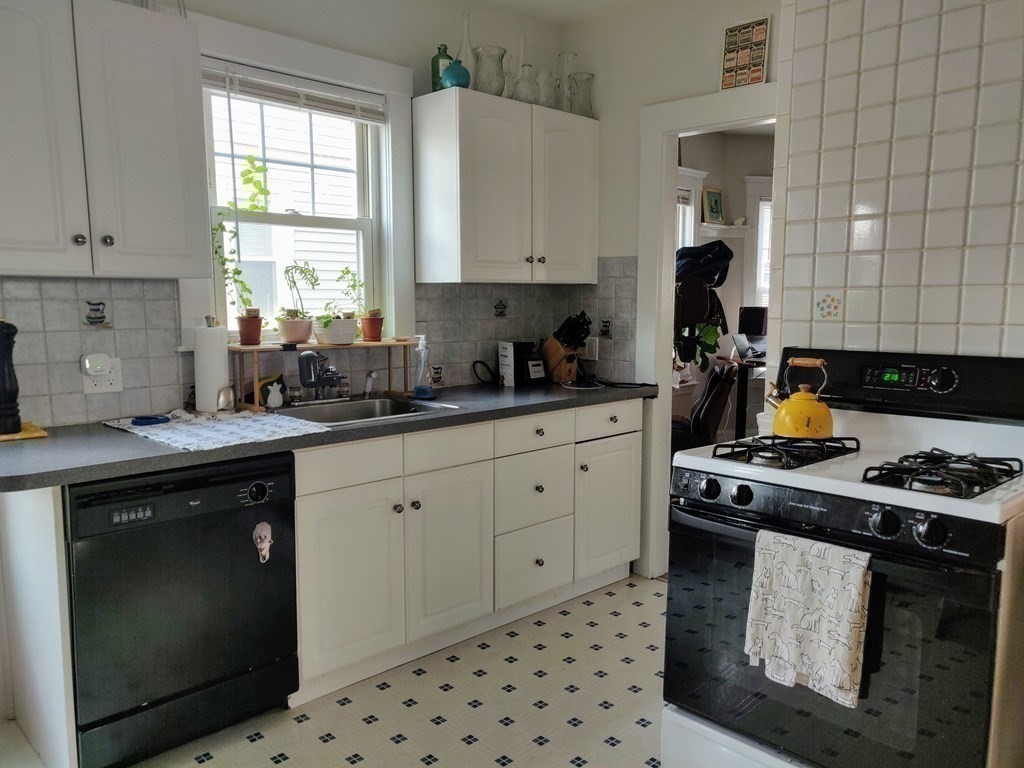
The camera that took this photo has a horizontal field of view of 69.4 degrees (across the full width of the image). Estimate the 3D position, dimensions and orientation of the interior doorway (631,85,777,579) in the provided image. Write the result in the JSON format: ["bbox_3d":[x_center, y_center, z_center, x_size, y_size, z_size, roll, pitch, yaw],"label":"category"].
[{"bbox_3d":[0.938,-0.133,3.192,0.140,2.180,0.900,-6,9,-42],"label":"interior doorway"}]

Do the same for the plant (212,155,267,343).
[{"bbox_3d":[-0.975,-0.478,2.651,0.150,0.675,0.140,-6,9,-42],"label":"plant"}]

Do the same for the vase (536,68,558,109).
[{"bbox_3d":[0.166,-1.363,3.461,0.100,0.212,0.100,0,6,0],"label":"vase"}]

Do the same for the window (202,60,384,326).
[{"bbox_3d":[-0.839,-0.684,2.946,0.775,1.000,0.100,-6,9,-42],"label":"window"}]

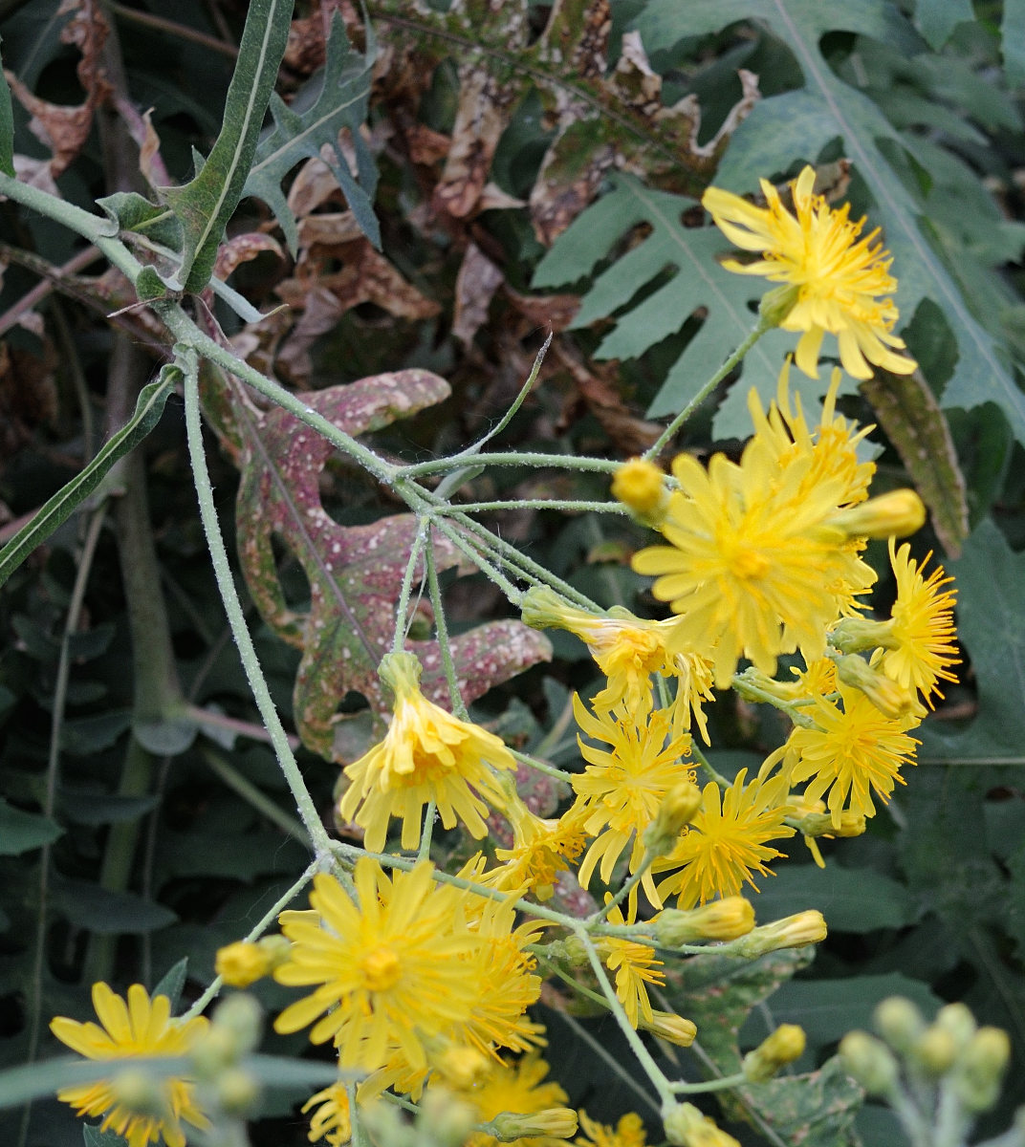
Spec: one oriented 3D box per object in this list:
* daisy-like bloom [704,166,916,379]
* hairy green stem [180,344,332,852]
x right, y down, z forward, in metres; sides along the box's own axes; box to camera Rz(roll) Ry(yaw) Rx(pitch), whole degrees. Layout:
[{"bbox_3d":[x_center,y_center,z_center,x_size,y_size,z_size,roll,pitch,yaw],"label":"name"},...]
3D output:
[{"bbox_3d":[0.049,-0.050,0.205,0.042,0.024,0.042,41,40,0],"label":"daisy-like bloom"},{"bbox_3d":[-0.065,0.006,0.311,0.011,0.131,0.009,-18,-12,0],"label":"hairy green stem"}]

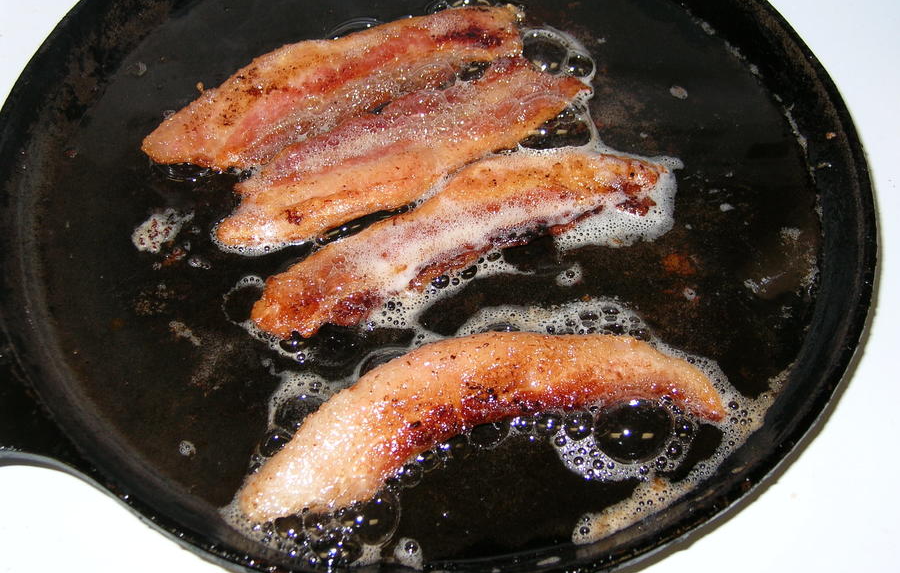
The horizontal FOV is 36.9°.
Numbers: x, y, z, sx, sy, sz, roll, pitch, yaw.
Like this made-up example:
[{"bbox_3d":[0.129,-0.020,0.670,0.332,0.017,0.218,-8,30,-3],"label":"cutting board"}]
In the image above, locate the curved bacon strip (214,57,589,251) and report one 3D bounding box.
[{"bbox_3d":[-0.016,-0.046,0.440,0.136,0.010,0.037,-28,62,-19],"label":"curved bacon strip"}]

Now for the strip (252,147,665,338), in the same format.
[{"bbox_3d":[0.004,-0.020,0.424,0.143,0.011,0.038,-20,60,-15],"label":"strip"}]

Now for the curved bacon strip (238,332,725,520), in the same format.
[{"bbox_3d":[0.006,0.033,0.388,0.141,0.013,0.045,-12,58,-10],"label":"curved bacon strip"}]

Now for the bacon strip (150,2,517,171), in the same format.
[{"bbox_3d":[-0.037,-0.071,0.456,0.142,0.010,0.040,-24,61,-17],"label":"bacon strip"}]

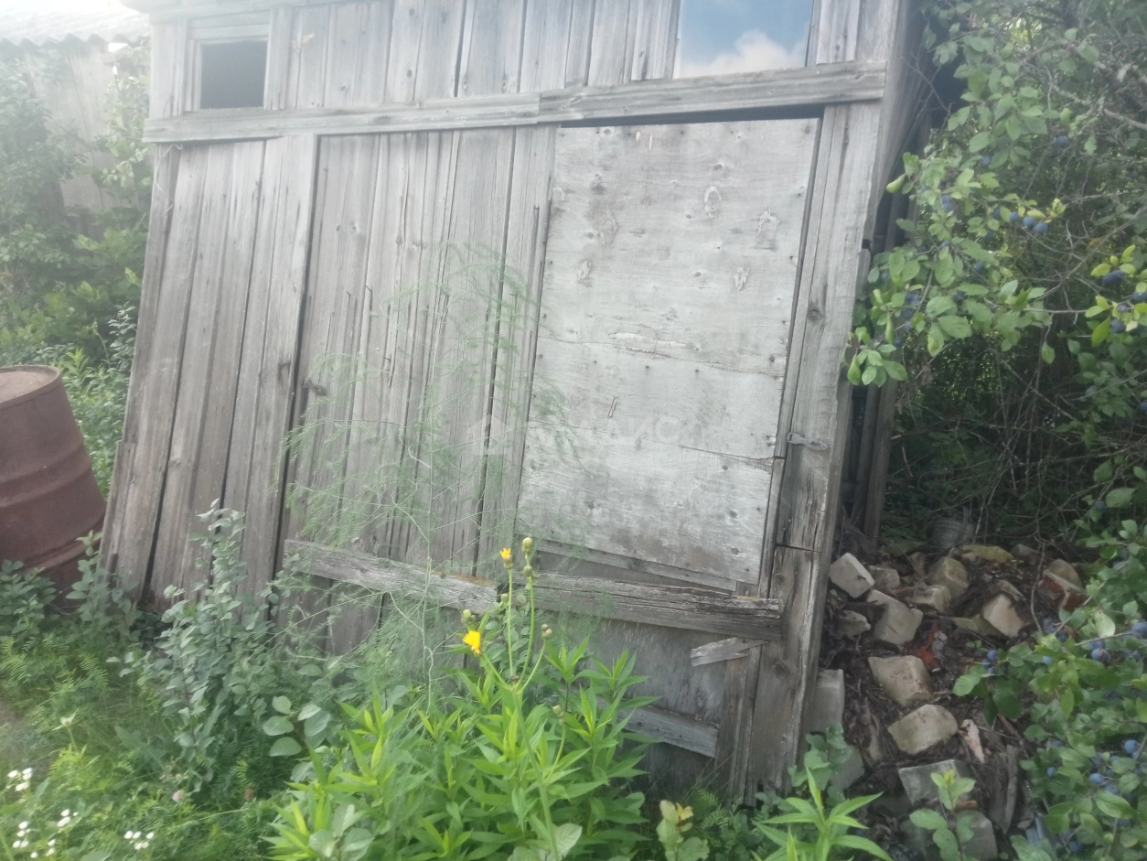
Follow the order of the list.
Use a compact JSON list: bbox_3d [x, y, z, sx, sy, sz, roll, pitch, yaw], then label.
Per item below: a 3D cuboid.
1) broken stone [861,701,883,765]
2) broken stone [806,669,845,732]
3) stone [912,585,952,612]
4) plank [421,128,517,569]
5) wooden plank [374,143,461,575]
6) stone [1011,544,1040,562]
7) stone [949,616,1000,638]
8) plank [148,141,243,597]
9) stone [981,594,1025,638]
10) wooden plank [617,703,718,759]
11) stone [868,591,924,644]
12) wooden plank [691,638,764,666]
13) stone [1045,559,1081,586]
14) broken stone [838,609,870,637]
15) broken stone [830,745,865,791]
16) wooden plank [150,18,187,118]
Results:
[{"bbox_3d":[0.798,0.808,2.480,0.058,0.100,0.125,4,13,18],"label":"broken stone"},{"bbox_3d":[0.682,0.749,2.550,0.120,0.150,0.100,-8,24,-15],"label":"broken stone"},{"bbox_3d":[1.215,0.571,3.150,0.099,0.069,0.091,-3,12,-15],"label":"stone"},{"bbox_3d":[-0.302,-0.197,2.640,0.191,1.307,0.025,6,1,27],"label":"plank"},{"bbox_3d":[-0.504,-0.250,2.976,0.120,1.452,0.025,5,-1,26],"label":"wooden plank"},{"bbox_3d":[1.518,0.415,3.120,0.090,0.055,0.065,6,18,20],"label":"stone"},{"bbox_3d":[1.167,0.572,2.700,0.125,0.050,0.075,4,17,12],"label":"stone"},{"bbox_3d":[-1.278,-0.171,3.135,0.138,1.575,0.025,10,3,27],"label":"plank"},{"bbox_3d":[1.397,0.600,3.020,0.094,0.098,0.094,-6,13,-24],"label":"stone"},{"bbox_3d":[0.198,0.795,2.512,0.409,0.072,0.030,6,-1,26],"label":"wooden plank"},{"bbox_3d":[1.026,0.598,2.950,0.131,0.118,0.123,-2,12,-10],"label":"stone"},{"bbox_3d":[0.405,0.576,2.429,0.199,0.041,0.020,-18,-11,24],"label":"wooden plank"},{"bbox_3d":[1.554,0.454,2.950,0.100,0.075,0.065,6,18,17],"label":"stone"},{"bbox_3d":[0.852,0.587,2.820,0.095,0.070,0.085,-11,24,-20],"label":"broken stone"},{"bbox_3d":[0.641,0.794,2.170,0.075,0.085,0.075,6,18,17],"label":"broken stone"},{"bbox_3d":[-1.552,-1.383,3.563,0.150,0.381,0.025,-2,-4,26],"label":"wooden plank"}]

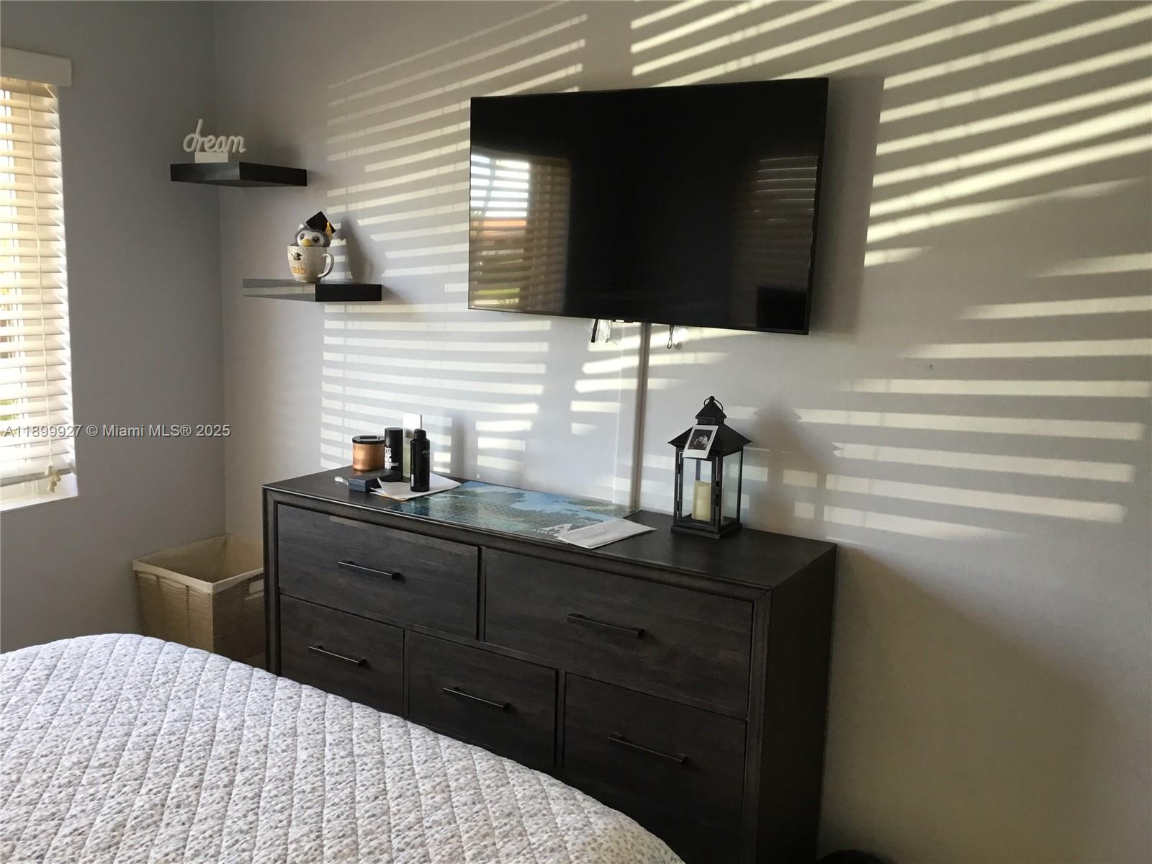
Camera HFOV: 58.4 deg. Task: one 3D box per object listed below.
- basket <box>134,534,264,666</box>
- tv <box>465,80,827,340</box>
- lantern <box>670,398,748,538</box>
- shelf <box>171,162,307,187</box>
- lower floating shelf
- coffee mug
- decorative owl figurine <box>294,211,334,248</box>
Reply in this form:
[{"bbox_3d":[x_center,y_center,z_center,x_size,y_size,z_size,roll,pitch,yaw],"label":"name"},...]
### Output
[{"bbox_3d":[-1.164,0.679,3.397,0.378,0.554,0.378,8,11,30],"label":"basket"},{"bbox_3d":[0.139,-0.558,2.567,0.963,0.557,0.060,8,11,30],"label":"tv"},{"bbox_3d":[0.322,0.078,2.493,0.149,0.330,0.149,8,11,30],"label":"lantern"},{"bbox_3d":[-1.031,-0.788,3.172,0.298,0.049,0.266,8,11,30],"label":"shelf"},{"bbox_3d":[-0.783,-0.423,3.075,0.298,0.049,0.266,8,11,30],"label":"lower floating shelf"},{"bbox_3d":[-0.783,-0.498,3.064,0.160,0.104,0.117,6,11,22],"label":"coffee mug"},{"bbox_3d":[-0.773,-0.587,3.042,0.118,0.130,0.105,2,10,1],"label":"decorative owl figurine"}]

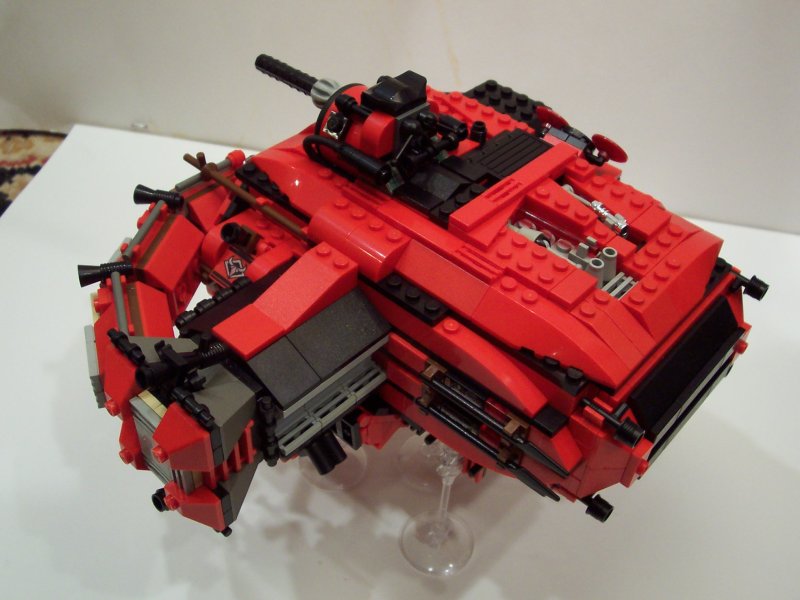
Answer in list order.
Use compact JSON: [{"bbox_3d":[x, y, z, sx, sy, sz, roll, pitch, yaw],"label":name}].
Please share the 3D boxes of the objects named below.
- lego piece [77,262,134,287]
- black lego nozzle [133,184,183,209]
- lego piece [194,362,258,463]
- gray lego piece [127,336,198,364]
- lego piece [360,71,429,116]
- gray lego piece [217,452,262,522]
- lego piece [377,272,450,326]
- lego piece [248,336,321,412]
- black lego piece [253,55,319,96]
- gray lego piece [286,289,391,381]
[{"bbox_3d":[-0.098,-0.009,0.286,0.017,0.009,0.008,-11,46,-16],"label":"lego piece"},{"bbox_3d":[-0.089,-0.037,0.318,0.017,0.010,0.008,7,43,2],"label":"black lego nozzle"},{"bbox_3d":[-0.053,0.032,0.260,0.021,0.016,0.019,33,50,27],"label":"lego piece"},{"bbox_3d":[-0.071,0.016,0.267,0.016,0.016,0.018,36,52,29],"label":"gray lego piece"},{"bbox_3d":[-0.002,-0.074,0.303,0.017,0.010,0.016,34,50,27],"label":"lego piece"},{"bbox_3d":[-0.051,0.056,0.273,0.016,0.016,0.018,36,52,29],"label":"gray lego piece"},{"bbox_3d":[0.004,-0.001,0.275,0.024,0.005,0.008,33,50,27],"label":"lego piece"},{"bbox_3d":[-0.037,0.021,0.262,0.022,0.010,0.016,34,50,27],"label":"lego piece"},{"bbox_3d":[-0.045,-0.090,0.344,0.032,0.007,0.007,32,49,29],"label":"black lego piece"},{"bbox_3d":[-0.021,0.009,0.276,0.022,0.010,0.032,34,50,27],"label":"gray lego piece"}]

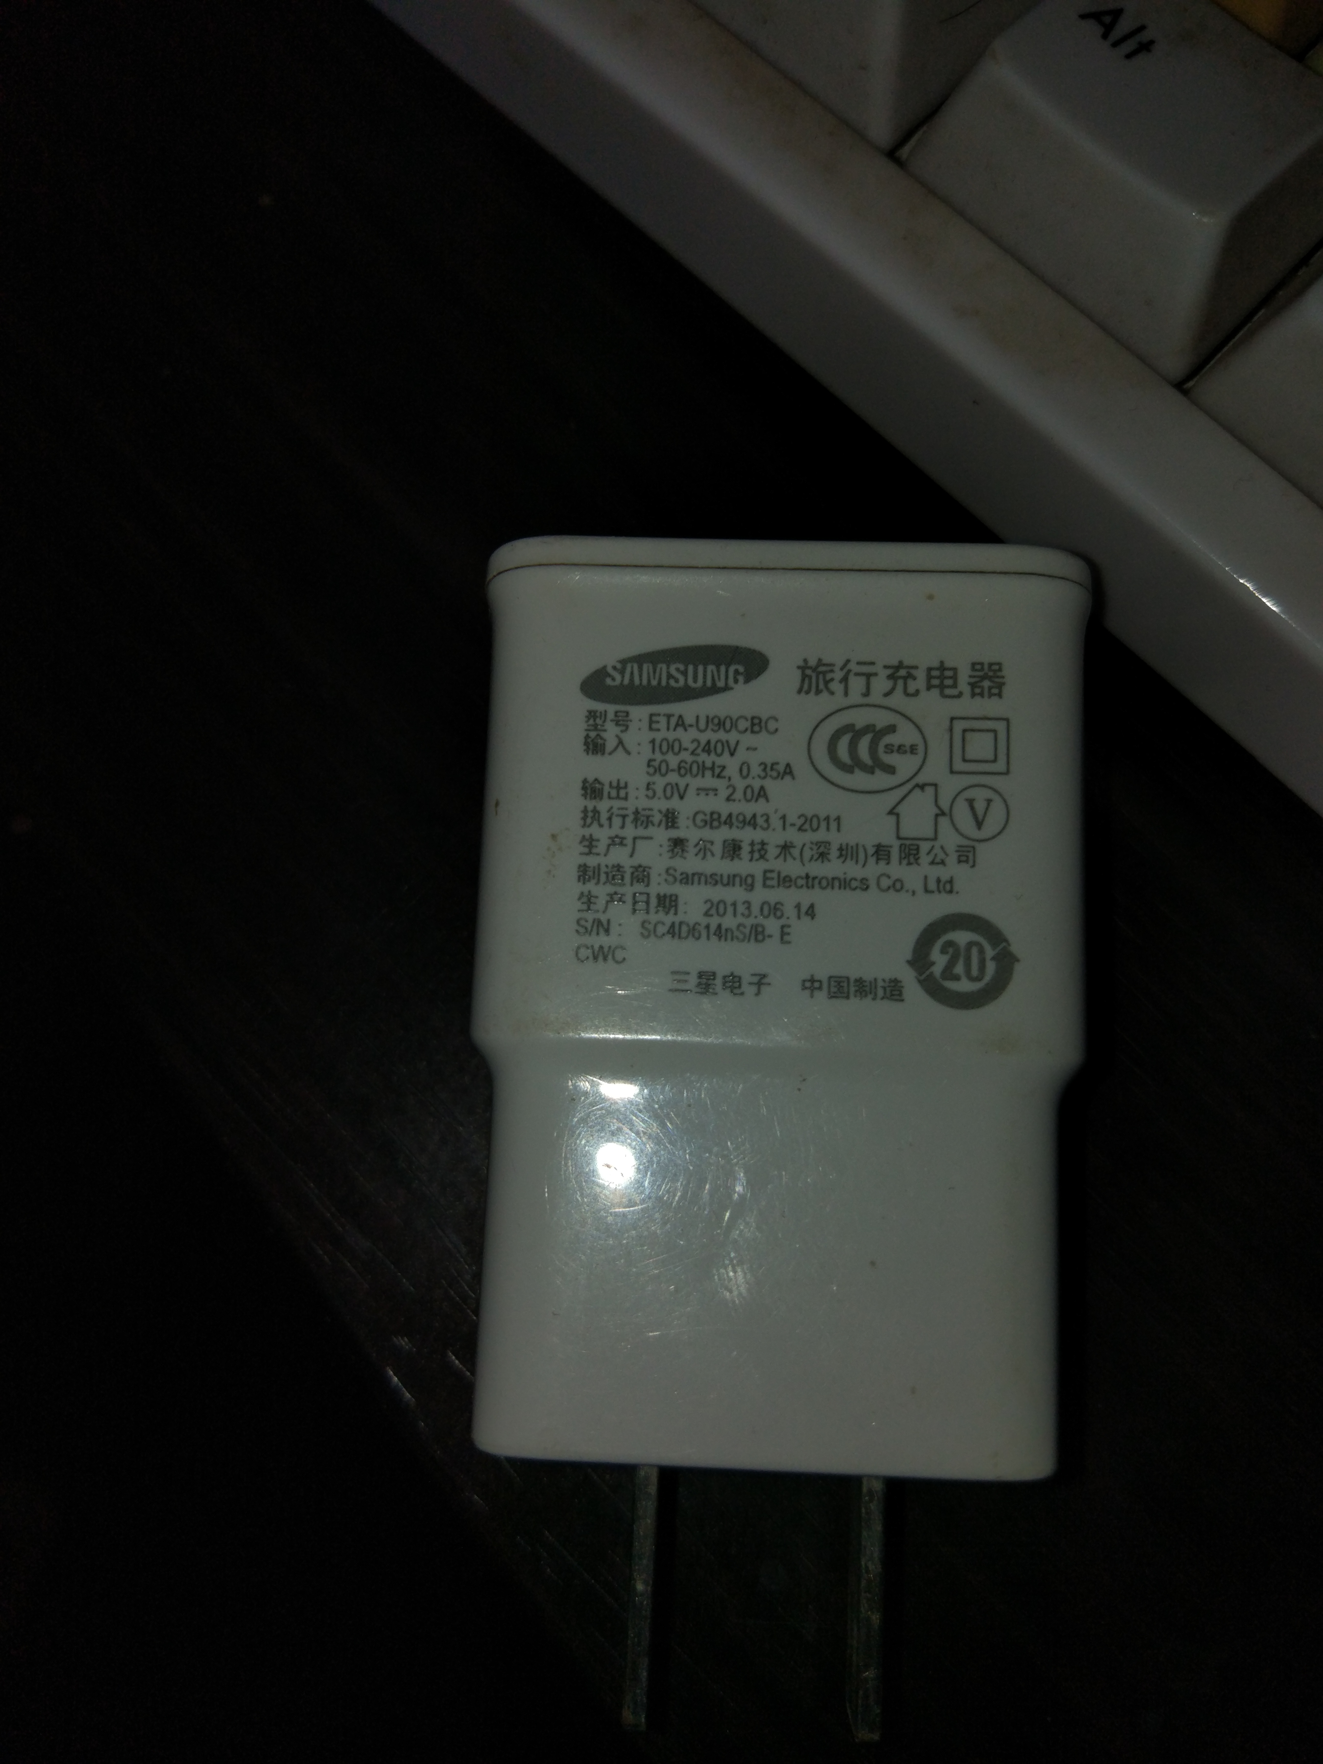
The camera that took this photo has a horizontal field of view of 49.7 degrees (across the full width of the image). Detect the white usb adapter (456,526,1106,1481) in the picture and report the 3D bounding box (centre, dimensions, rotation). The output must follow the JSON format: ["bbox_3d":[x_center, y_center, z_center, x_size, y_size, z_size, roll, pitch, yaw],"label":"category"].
[{"bbox_3d":[0.007,0.007,0.086,0.034,0.023,0.050,2,83,2],"label":"white usb adapter"}]

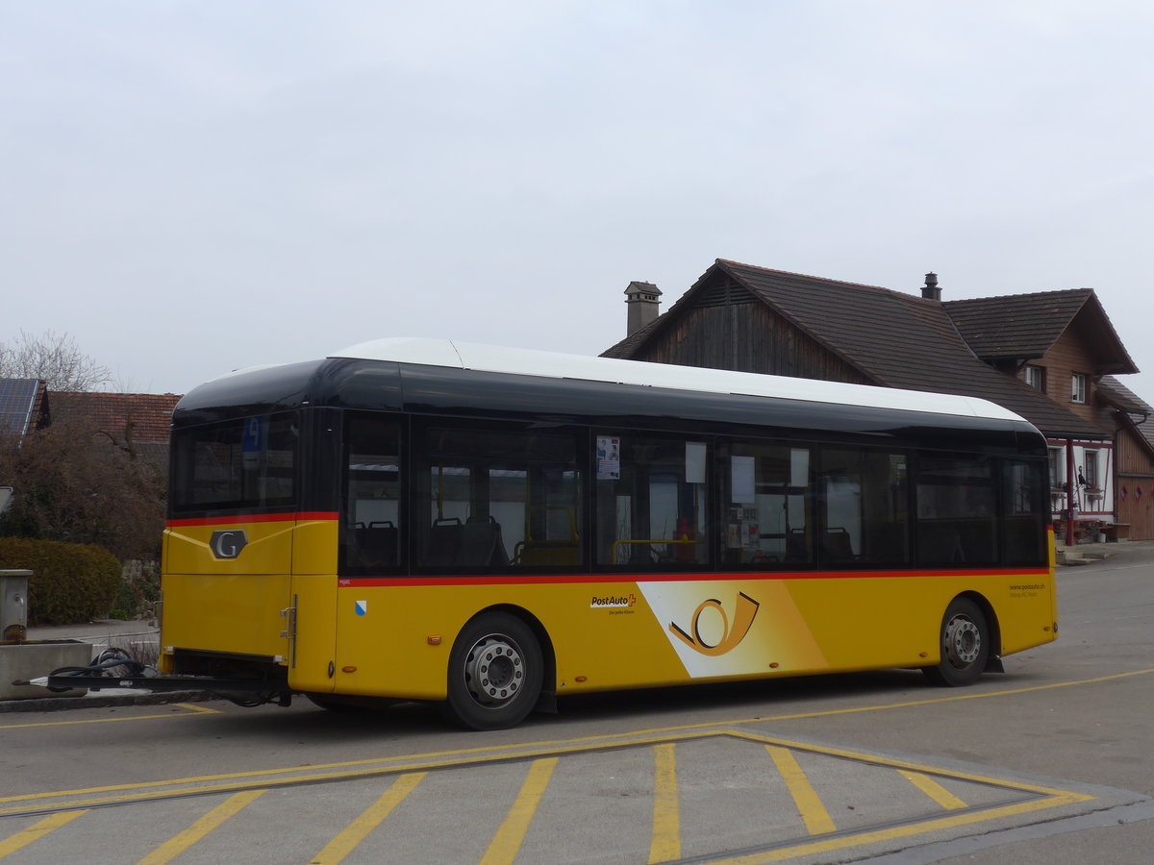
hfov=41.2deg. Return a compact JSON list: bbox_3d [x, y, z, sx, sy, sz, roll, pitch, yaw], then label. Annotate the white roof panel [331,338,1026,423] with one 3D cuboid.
[{"bbox_3d":[0.966,-0.405,15.259,9.100,0.310,1.980,4,-6,-40],"label":"white roof panel"}]

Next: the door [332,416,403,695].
[{"bbox_3d":[-1.549,0.905,11.405,0.600,2.060,0.090,4,-6,-40],"label":"door"}]

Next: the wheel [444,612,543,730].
[{"bbox_3d":[-0.733,1.891,12.196,0.945,0.945,0.280,4,-6,-40],"label":"wheel"}]

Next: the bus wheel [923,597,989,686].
[{"bbox_3d":[3.925,2.184,16.067,0.945,0.945,0.280,4,-6,-40],"label":"bus wheel"}]

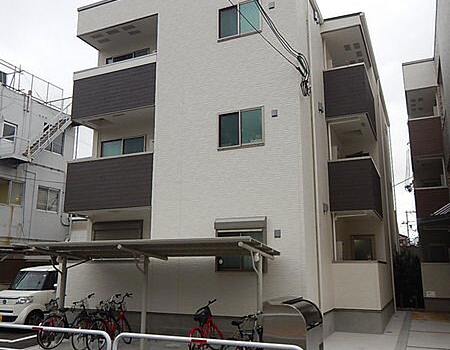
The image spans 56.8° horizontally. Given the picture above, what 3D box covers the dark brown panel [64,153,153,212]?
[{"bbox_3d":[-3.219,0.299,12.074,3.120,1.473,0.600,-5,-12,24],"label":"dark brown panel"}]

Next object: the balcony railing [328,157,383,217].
[{"bbox_3d":[4.189,0.509,13.240,1.220,1.500,2.600,-5,-12,24],"label":"balcony railing"}]

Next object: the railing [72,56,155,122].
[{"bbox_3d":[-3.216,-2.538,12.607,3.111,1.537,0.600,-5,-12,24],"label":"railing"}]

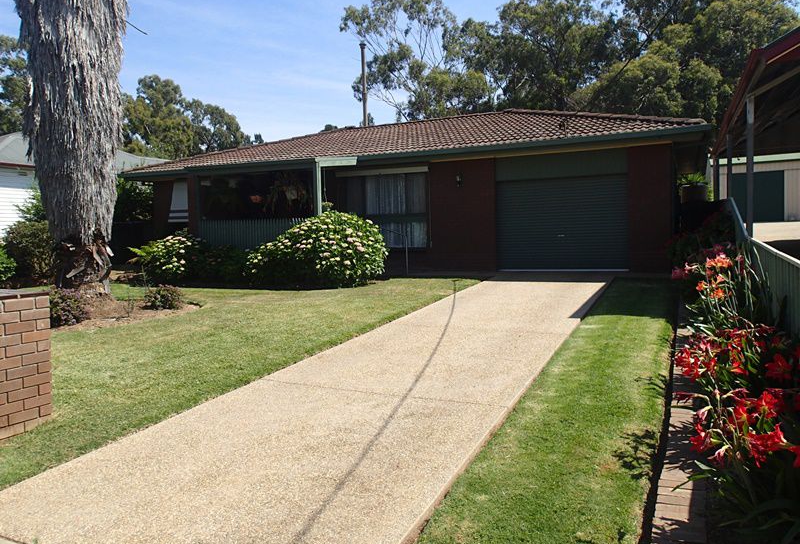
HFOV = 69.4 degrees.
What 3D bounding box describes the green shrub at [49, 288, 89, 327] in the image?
[{"bbox_3d":[-5.078,0.487,8.727,0.780,0.580,0.750,0,1,25],"label":"green shrub"}]

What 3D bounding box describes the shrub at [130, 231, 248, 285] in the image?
[{"bbox_3d":[-5.343,-0.423,14.870,3.700,1.280,1.800,0,1,25],"label":"shrub"}]

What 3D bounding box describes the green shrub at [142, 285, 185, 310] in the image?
[{"bbox_3d":[-4.031,0.384,9.856,0.660,0.430,0.660,0,1,25],"label":"green shrub"}]

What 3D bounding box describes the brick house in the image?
[{"bbox_3d":[0.864,-2.596,19.392,16.280,5.120,10.350,0,1,25],"label":"brick house"}]

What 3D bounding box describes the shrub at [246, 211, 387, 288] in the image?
[{"bbox_3d":[-1.793,-0.571,13.132,3.500,1.640,2.000,0,1,25],"label":"shrub"}]

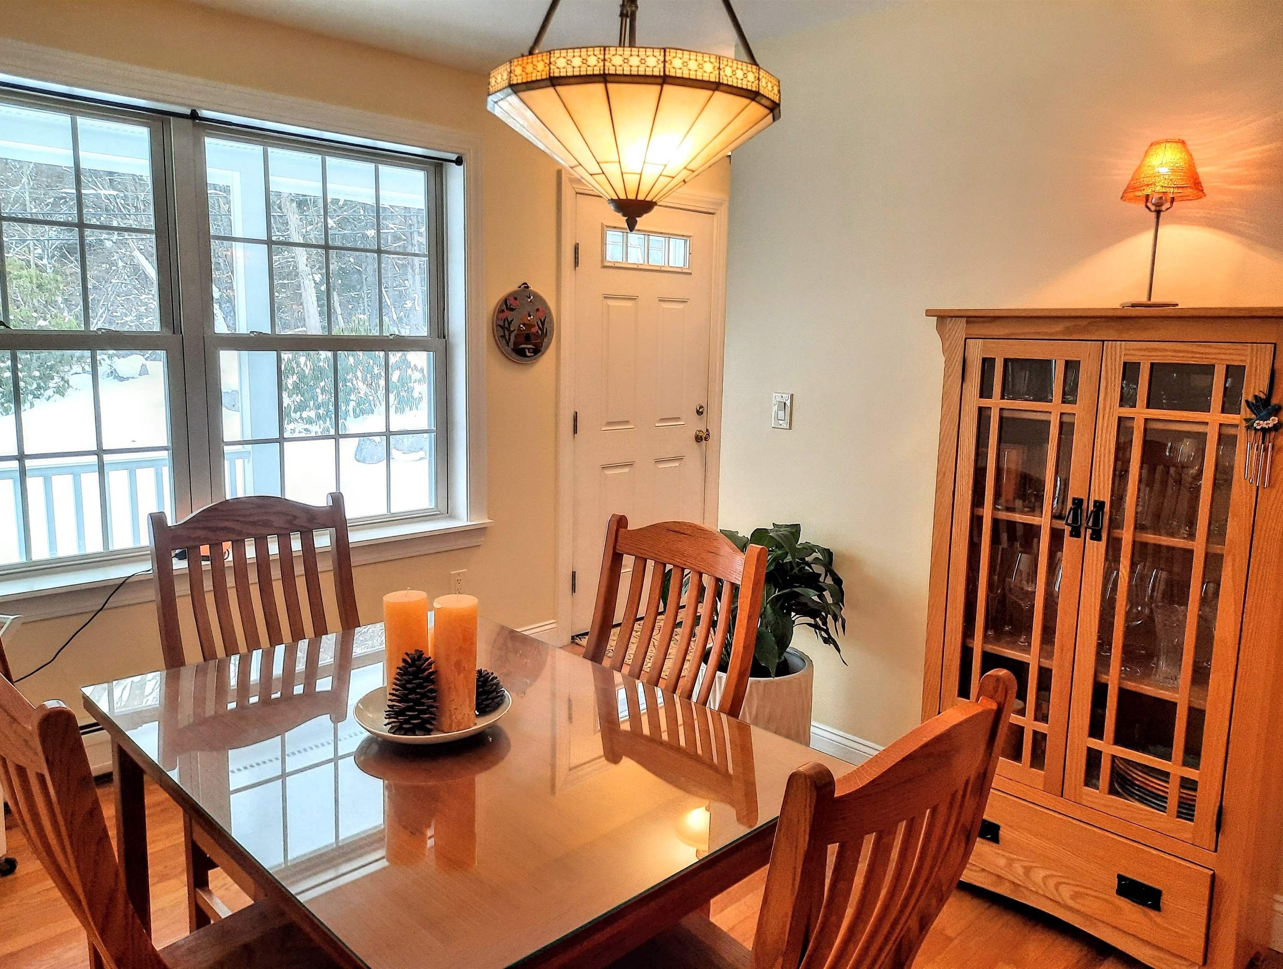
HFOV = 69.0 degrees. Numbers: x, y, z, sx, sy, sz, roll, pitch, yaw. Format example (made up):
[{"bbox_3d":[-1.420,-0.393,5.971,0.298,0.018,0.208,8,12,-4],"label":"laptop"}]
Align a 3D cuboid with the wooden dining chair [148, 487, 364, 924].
[{"bbox_3d":[-0.727,0.583,2.047,0.480,1.050,0.600,-7,12,-44],"label":"wooden dining chair"}]

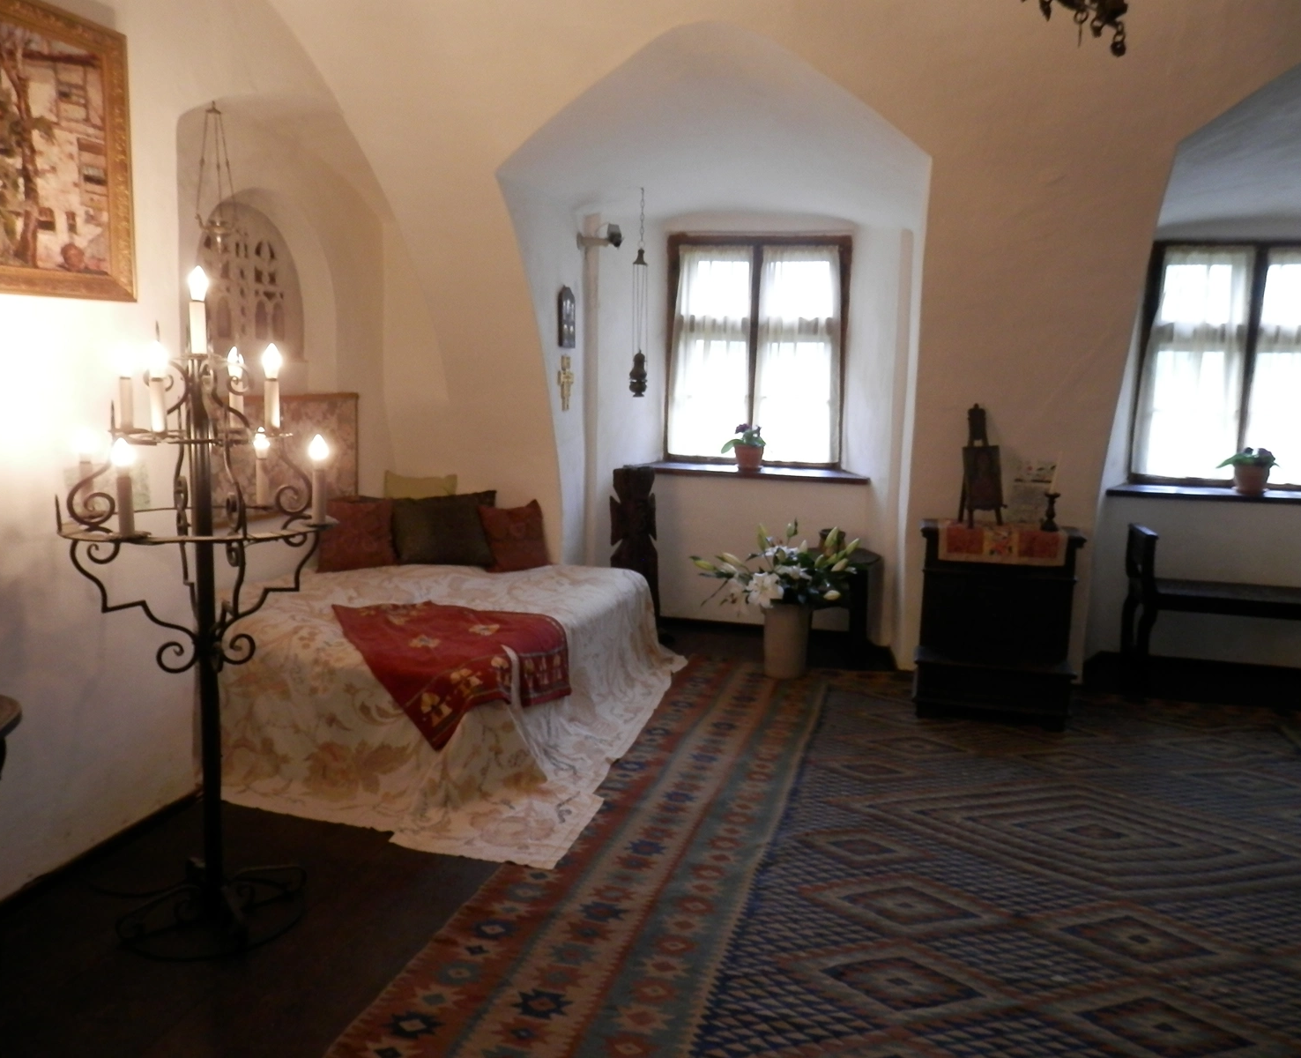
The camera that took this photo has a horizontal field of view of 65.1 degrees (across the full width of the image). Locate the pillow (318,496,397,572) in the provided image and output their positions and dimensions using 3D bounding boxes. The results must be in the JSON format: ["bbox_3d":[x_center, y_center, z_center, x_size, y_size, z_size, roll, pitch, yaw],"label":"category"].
[{"bbox_3d":[-1.466,0.025,5.085,0.390,0.370,0.143,-1,-7,-21],"label":"pillow"}]

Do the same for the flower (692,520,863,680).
[{"bbox_3d":[0.599,0.336,4.955,0.780,0.741,0.676,3,7,14],"label":"flower"}]

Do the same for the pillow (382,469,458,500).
[{"bbox_3d":[-1.250,-0.083,5.488,0.397,0.435,0.130,2,-5,6],"label":"pillow"}]

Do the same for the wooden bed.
[{"bbox_3d":[-0.874,0.526,4.263,1.664,0.455,2.353,3,7,14],"label":"wooden bed"}]

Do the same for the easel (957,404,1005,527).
[{"bbox_3d":[1.505,-0.282,4.644,0.182,0.554,0.195,-1,8,-20],"label":"easel"}]

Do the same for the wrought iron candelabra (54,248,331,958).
[{"bbox_3d":[-1.068,0.172,2.453,0.598,1.593,0.598,3,7,14],"label":"wrought iron candelabra"}]

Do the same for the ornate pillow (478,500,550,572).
[{"bbox_3d":[-0.694,0.036,5.193,0.357,0.364,0.130,-1,-8,-17],"label":"ornate pillow"}]

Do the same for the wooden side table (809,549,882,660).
[{"bbox_3d":[0.900,0.399,5.329,0.585,0.546,0.585,3,7,14],"label":"wooden side table"}]

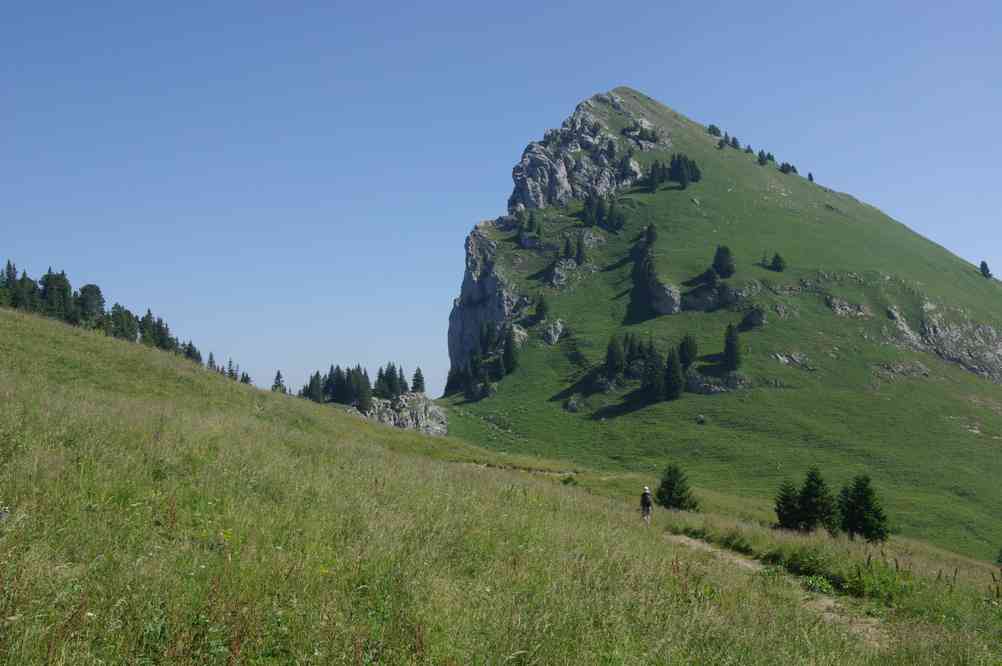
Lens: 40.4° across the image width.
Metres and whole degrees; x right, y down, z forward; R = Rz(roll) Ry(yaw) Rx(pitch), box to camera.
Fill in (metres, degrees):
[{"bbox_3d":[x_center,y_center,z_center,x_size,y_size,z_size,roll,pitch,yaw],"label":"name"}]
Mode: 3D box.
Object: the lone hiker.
[{"bbox_3d":[6.247,7.492,58.500,0.550,1.750,0.480,0,-2,-3],"label":"lone hiker"}]

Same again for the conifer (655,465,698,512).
[{"bbox_3d":[9.403,8.331,73.000,2.400,2.700,2.400,0,-2,0],"label":"conifer"}]

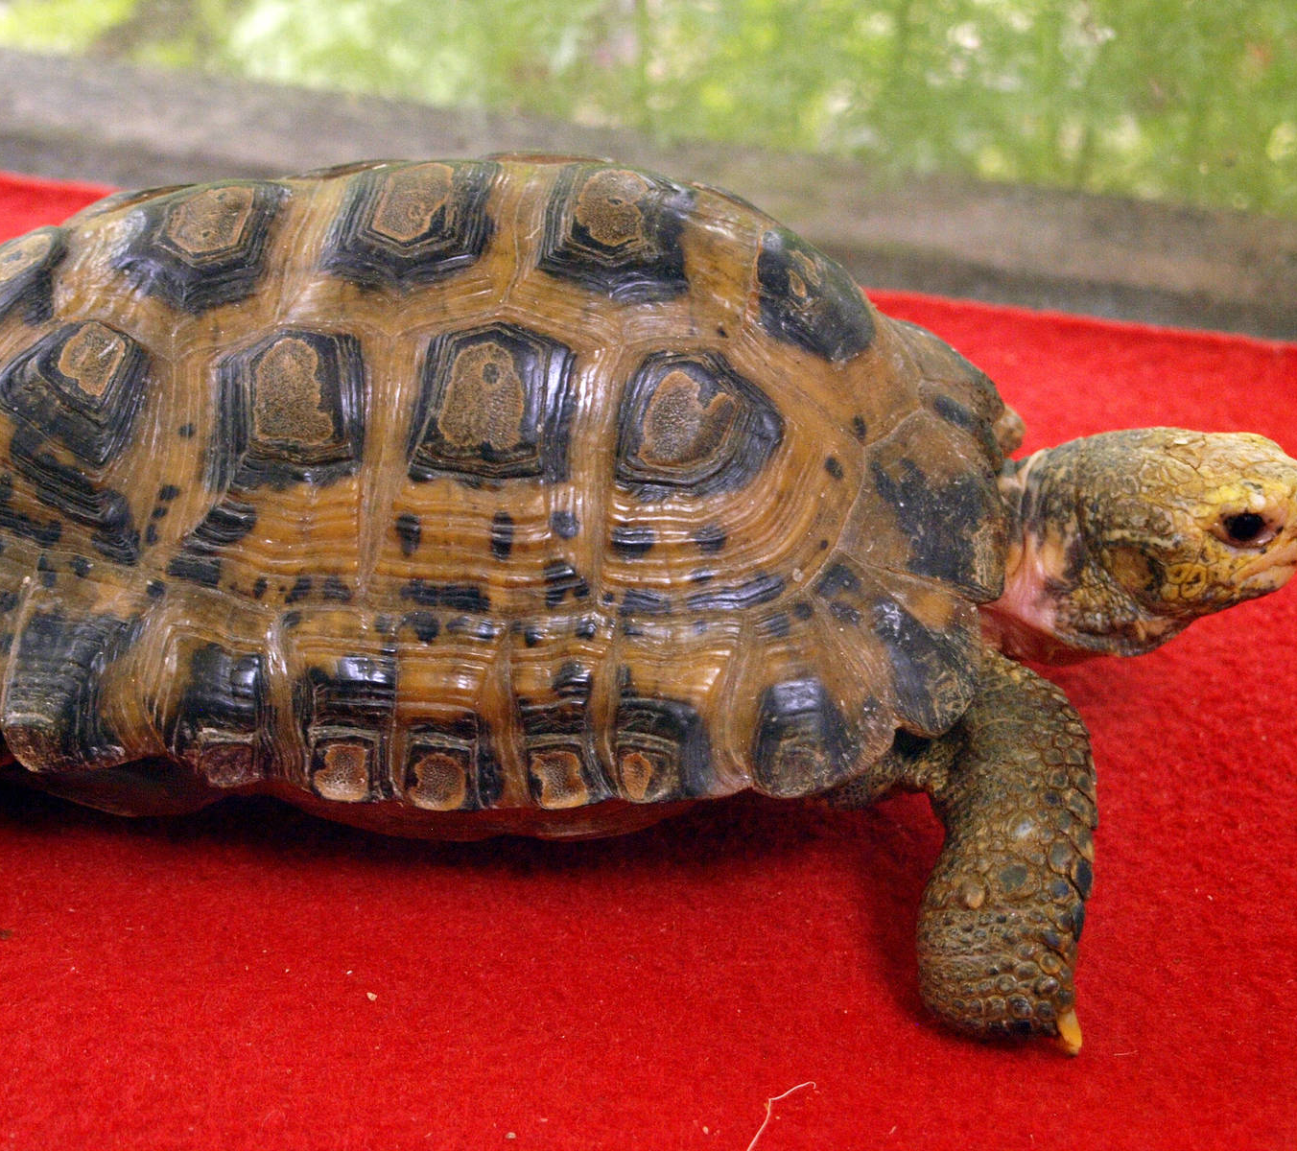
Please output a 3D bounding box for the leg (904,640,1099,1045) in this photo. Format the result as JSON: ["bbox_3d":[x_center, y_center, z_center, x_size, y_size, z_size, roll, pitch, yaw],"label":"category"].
[{"bbox_3d":[0.076,0.060,0.870,0.043,0.072,0.052,3,30,4],"label":"leg"}]

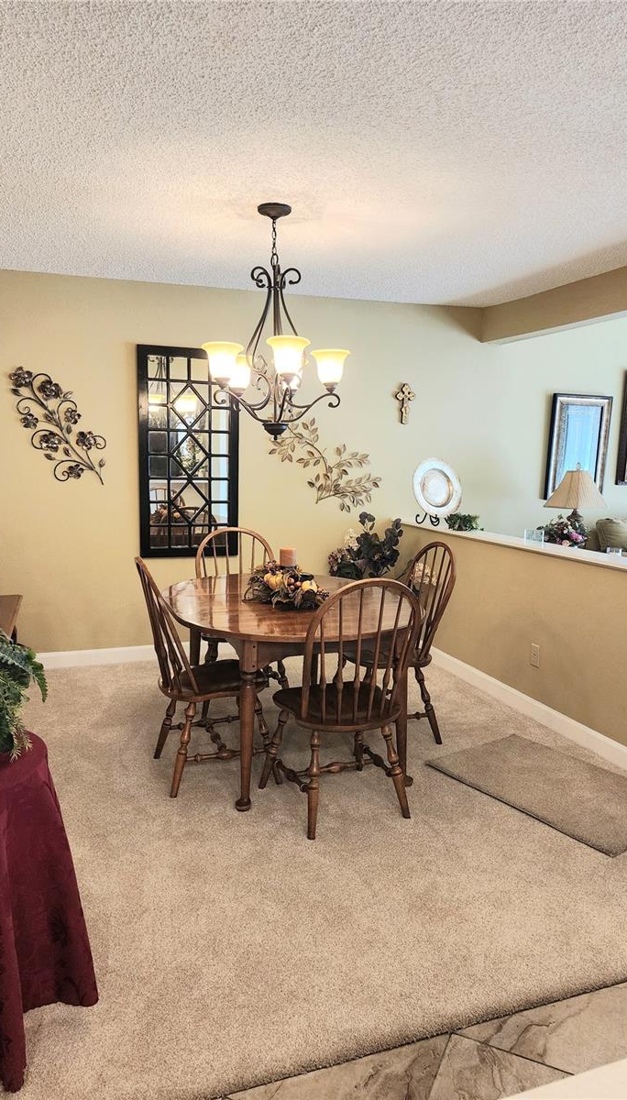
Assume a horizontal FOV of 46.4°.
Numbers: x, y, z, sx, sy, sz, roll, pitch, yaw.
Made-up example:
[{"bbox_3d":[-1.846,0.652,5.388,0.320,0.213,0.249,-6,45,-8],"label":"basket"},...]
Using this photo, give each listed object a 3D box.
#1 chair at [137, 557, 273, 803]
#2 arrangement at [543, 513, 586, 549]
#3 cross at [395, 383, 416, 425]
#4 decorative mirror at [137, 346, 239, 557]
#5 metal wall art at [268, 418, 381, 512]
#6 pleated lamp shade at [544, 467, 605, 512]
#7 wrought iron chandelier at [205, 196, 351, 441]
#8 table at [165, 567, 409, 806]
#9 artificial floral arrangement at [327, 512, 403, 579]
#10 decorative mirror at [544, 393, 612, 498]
[{"bbox_3d":[-0.470,0.500,3.185,0.587,0.976,0.495,-2,8,-21],"label":"chair"},{"bbox_3d":[1.608,-0.074,4.677,0.320,0.320,0.290,-2,9,-20],"label":"arrangement"},{"bbox_3d":[0.671,-1.063,5.324,0.149,0.286,0.022,-2,8,-20],"label":"cross"},{"bbox_3d":[-0.813,-0.624,4.813,0.645,1.345,0.035,-2,9,-20],"label":"decorative mirror"},{"bbox_3d":[0.095,-0.595,5.149,0.840,0.660,0.050,-2,9,-20],"label":"metal wall art"},{"bbox_3d":[1.983,-0.453,5.513,0.460,0.290,0.460,-2,8,-20],"label":"pleated lamp shade"},{"bbox_3d":[-0.166,-0.984,3.187,0.650,0.980,0.650,1,8,0],"label":"wrought iron chandelier"},{"bbox_3d":[-0.131,0.589,3.538,1.203,0.719,1.482,-2,8,-20],"label":"table"},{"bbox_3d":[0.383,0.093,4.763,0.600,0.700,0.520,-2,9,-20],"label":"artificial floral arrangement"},{"bbox_3d":[2.133,-0.820,5.876,0.531,0.825,0.045,-2,10,-20],"label":"decorative mirror"}]

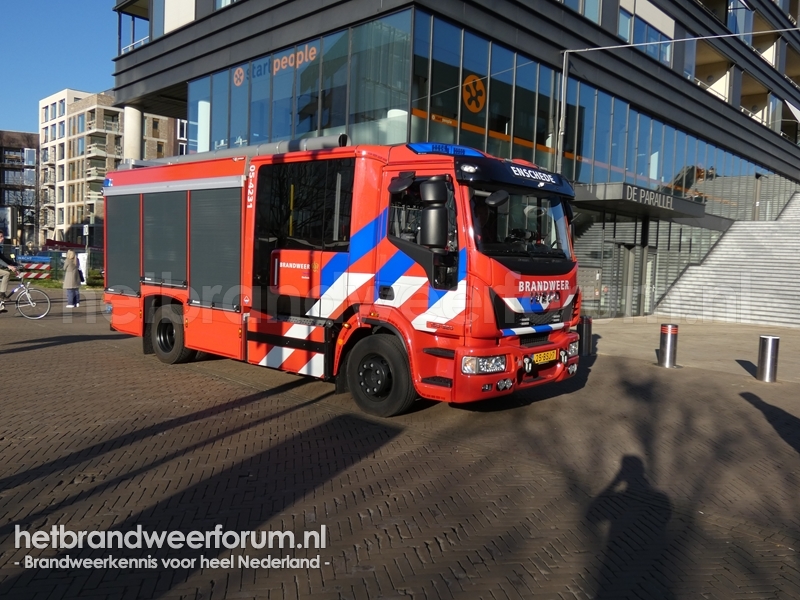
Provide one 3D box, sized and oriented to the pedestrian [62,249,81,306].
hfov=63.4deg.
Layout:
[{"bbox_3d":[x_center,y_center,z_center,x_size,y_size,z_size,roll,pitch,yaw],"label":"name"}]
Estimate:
[{"bbox_3d":[-8.833,-0.578,17.400,0.470,1.630,0.500,1,4,-12],"label":"pedestrian"}]

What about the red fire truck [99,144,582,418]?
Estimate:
[{"bbox_3d":[-1.257,-0.526,9.117,7.570,3.090,2.600,6,6,41],"label":"red fire truck"}]

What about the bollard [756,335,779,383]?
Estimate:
[{"bbox_3d":[5.825,0.923,10.250,0.273,0.702,0.273,4,4,30],"label":"bollard"}]

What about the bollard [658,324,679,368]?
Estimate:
[{"bbox_3d":[4.667,0.794,11.261,0.273,0.736,0.273,4,4,23],"label":"bollard"}]

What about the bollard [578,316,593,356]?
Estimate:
[{"bbox_3d":[3.314,0.654,11.600,0.280,0.667,0.280,2,4,0],"label":"bollard"}]

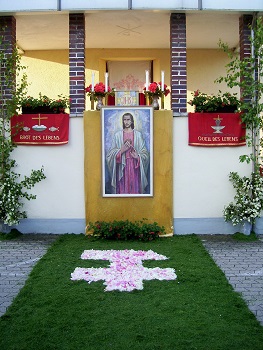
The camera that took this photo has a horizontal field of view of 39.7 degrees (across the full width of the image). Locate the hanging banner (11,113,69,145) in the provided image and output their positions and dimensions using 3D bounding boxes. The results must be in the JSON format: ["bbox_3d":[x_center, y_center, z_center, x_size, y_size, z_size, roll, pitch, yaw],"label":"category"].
[{"bbox_3d":[-1.577,-0.781,6.294,1.011,0.540,0.040,0,5,0],"label":"hanging banner"}]

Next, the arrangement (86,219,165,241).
[{"bbox_3d":[-0.094,0.929,6.235,1.353,0.375,0.350,0,5,0],"label":"arrangement"}]

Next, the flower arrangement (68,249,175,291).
[{"bbox_3d":[-0.089,1.214,4.845,1.302,0.030,1.560,0,5,0],"label":"flower arrangement"}]

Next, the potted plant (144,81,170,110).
[{"bbox_3d":[0.444,-1.387,6.398,0.501,0.501,0.400,0,5,0],"label":"potted plant"}]

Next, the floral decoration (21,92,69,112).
[{"bbox_3d":[-1.502,-1.240,6.361,0.873,0.362,0.300,0,5,0],"label":"floral decoration"}]

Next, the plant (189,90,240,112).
[{"bbox_3d":[1.449,-1.274,6.358,0.908,0.396,0.300,0,5,0],"label":"plant"}]

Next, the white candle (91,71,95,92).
[{"bbox_3d":[-0.666,-1.624,6.345,0.045,0.367,0.045,0,5,0],"label":"white candle"}]

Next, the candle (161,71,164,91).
[{"bbox_3d":[0.549,-1.637,6.344,0.045,0.359,0.045,0,5,0],"label":"candle"}]

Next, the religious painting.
[{"bbox_3d":[-0.066,-0.384,6.262,0.899,1.557,0.040,0,5,0],"label":"religious painting"}]

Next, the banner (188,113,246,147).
[{"bbox_3d":[1.486,-0.781,6.294,1.002,0.575,0.040,0,5,0],"label":"banner"}]

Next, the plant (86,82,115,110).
[{"bbox_3d":[-0.553,-1.378,6.399,0.527,0.484,0.400,0,5,0],"label":"plant"}]

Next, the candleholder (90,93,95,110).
[{"bbox_3d":[-0.678,-1.291,6.377,0.060,0.319,0.060,0,5,0],"label":"candleholder"}]

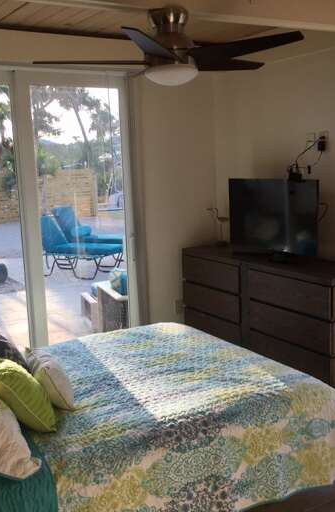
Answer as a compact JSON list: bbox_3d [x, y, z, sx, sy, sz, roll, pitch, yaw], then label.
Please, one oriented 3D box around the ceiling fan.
[{"bbox_3d":[0.014,-1.003,2.735,1.260,0.360,1.260,-7,10,-30],"label":"ceiling fan"}]

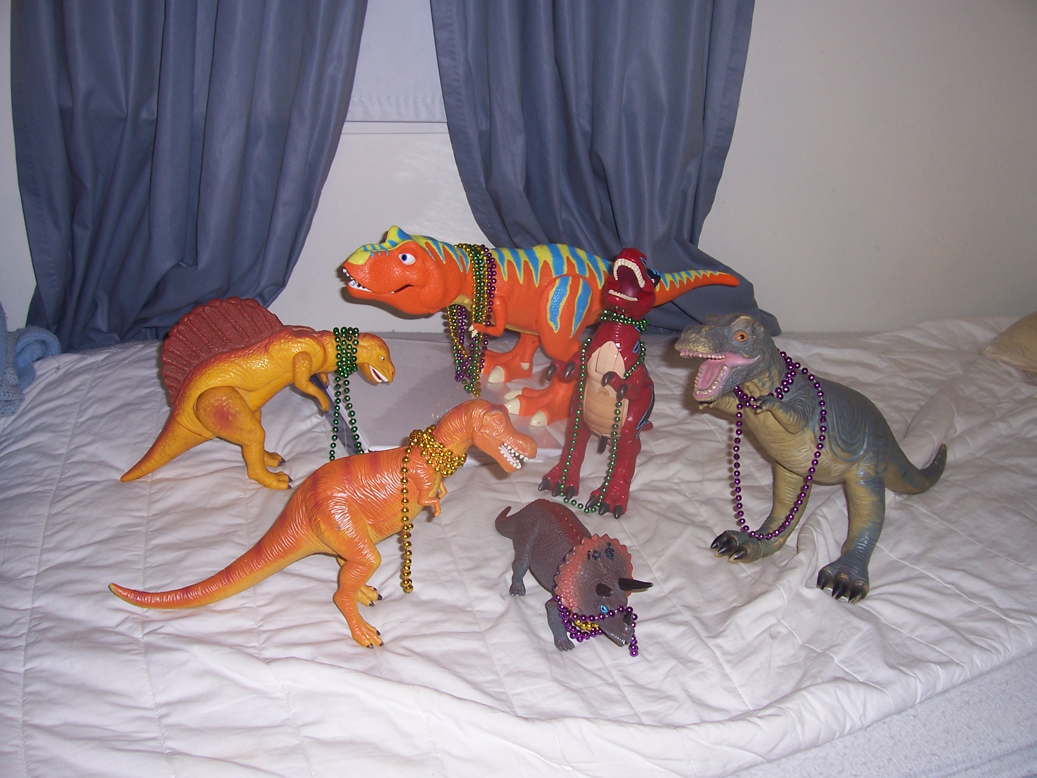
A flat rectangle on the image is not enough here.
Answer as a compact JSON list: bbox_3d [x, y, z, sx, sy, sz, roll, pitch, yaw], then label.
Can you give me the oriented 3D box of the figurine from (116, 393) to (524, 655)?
[{"bbox_3d":[-0.188,0.116,0.920,0.410,0.215,0.120,1,22,2],"label":"figurine"}]

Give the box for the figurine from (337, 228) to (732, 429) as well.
[{"bbox_3d":[0.043,-0.102,1.364,0.520,0.250,0.175,-6,22,-14],"label":"figurine"}]

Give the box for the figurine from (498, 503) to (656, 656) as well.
[{"bbox_3d":[0.041,0.158,0.970,0.100,0.100,0.235,-12,25,-28],"label":"figurine"}]

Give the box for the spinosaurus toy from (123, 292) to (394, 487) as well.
[{"bbox_3d":[-0.308,0.003,1.190,0.335,0.225,0.105,-1,22,-3],"label":"spinosaurus toy"}]

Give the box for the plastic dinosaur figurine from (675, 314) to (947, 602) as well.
[{"bbox_3d":[0.315,0.046,1.009,0.410,0.278,0.180,-18,28,-37],"label":"plastic dinosaur figurine"}]

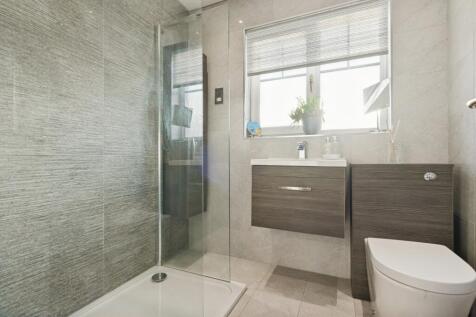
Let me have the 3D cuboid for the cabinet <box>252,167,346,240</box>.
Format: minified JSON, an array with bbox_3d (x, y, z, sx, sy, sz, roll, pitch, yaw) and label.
[{"bbox_3d":[0.440,0.267,1.552,0.589,0.430,0.347,0,0,22],"label":"cabinet"}]

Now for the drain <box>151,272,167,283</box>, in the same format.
[{"bbox_3d":[-0.577,0.878,1.557,0.114,0.014,0.114,0,0,0],"label":"drain"}]

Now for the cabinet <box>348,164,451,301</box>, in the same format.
[{"bbox_3d":[1.017,0.468,1.381,0.500,0.860,0.231,0,0,22],"label":"cabinet"}]

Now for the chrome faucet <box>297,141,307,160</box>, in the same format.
[{"bbox_3d":[0.483,-0.057,1.595,0.048,0.140,0.140,0,0,22],"label":"chrome faucet"}]

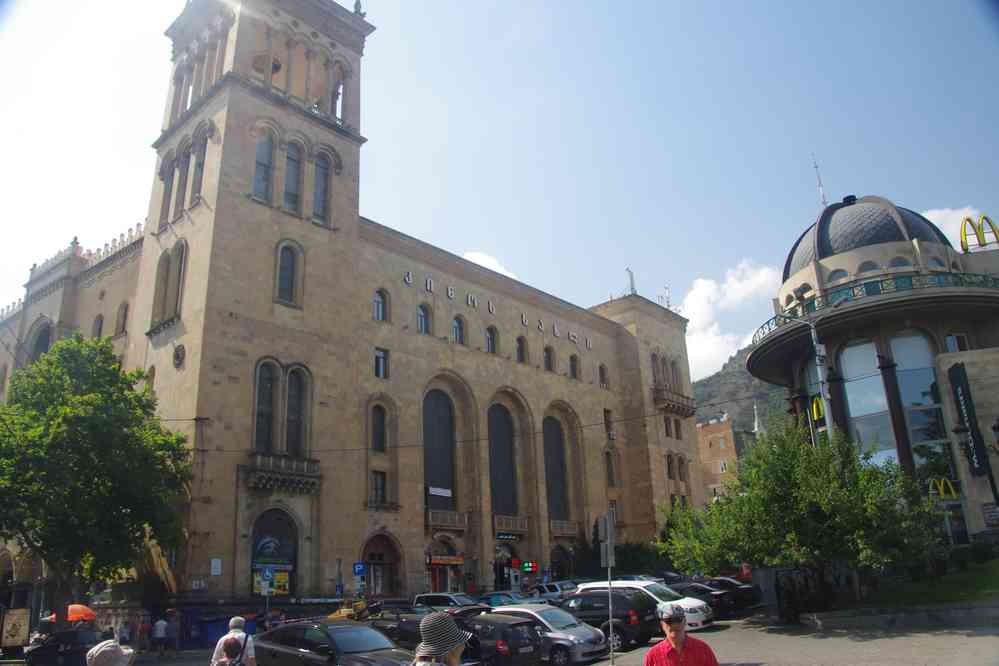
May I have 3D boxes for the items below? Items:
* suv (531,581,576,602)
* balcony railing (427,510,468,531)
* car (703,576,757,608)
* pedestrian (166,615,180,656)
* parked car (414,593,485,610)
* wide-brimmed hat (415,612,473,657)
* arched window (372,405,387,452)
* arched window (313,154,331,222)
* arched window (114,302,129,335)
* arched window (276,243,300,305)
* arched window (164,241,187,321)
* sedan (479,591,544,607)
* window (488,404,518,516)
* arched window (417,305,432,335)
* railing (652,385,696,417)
[{"bbox_3d":[3.756,15.467,44.000,1.760,1.600,4.300,10,-23,-31],"label":"suv"},{"bbox_3d":[-3.291,12.352,49.319,0.300,1.080,3.500,-19,-25,39],"label":"balcony railing"},{"bbox_3d":[9.991,12.814,36.837,4.600,1.450,1.800,-19,-26,39],"label":"car"},{"bbox_3d":[-14.490,13.401,33.300,0.360,1.700,0.520,-19,-25,39],"label":"pedestrian"},{"bbox_3d":[-2.446,14.557,39.300,1.780,1.680,4.500,16,-27,-41],"label":"parked car"},{"bbox_3d":[-0.329,1.771,4.400,0.350,0.200,0.340,-16,-19,-6],"label":"wide-brimmed hat"},{"bbox_3d":[-7.556,5.951,46.634,0.300,2.950,1.020,-19,-26,39],"label":"arched window"},{"bbox_3d":[-11.559,-9.351,48.262,0.300,4.750,1.100,-19,-26,39],"label":"arched window"},{"bbox_3d":[-25.107,-0.897,49.763,1.250,2.250,0.300,-16,-24,33],"label":"arched window"},{"bbox_3d":[-13.356,-3.727,46.991,0.350,4.100,1.450,-19,-26,39],"label":"arched window"},{"bbox_3d":[-18.782,-3.159,43.869,1.600,4.750,0.300,-19,-26,39],"label":"arched window"},{"bbox_3d":[0.427,14.522,40.000,4.500,1.450,1.750,-19,-26,39],"label":"sedan"},{"bbox_3d":[0.374,9.360,55.829,0.350,8.400,3.100,-19,-25,39],"label":"window"},{"bbox_3d":[-5.546,-0.923,55.100,0.300,2.400,1.350,-19,-26,39],"label":"arched window"},{"bbox_3d":[16.596,6.627,70.313,1.400,1.719,5.388,-19,-26,39],"label":"railing"}]

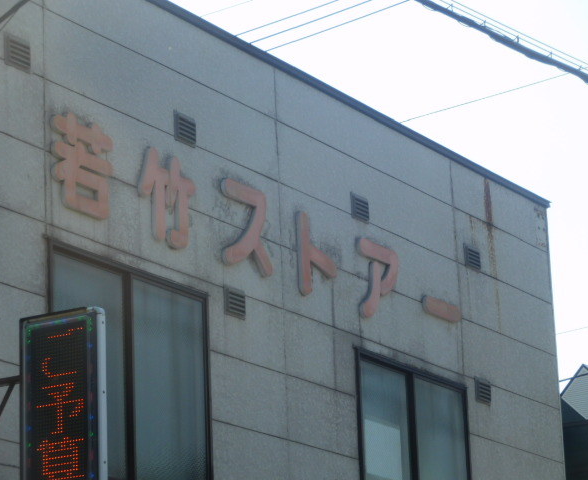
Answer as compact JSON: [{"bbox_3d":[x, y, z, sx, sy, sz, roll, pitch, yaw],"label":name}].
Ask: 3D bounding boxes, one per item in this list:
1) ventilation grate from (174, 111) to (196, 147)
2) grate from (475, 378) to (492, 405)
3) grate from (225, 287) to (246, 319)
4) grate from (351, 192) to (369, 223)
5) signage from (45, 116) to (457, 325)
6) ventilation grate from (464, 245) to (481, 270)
[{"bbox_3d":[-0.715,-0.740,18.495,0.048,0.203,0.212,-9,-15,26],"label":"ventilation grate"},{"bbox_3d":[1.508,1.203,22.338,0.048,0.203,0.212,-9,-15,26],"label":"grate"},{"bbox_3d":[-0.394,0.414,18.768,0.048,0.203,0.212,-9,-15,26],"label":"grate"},{"bbox_3d":[0.493,-0.234,20.761,0.048,0.203,0.212,-9,-15,26],"label":"grate"},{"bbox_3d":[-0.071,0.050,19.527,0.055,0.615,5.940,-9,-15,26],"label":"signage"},{"bbox_3d":[1.432,0.141,22.528,0.048,0.203,0.212,-9,-15,26],"label":"ventilation grate"}]

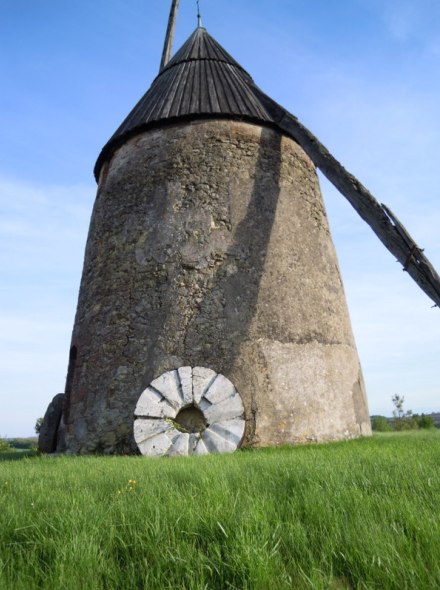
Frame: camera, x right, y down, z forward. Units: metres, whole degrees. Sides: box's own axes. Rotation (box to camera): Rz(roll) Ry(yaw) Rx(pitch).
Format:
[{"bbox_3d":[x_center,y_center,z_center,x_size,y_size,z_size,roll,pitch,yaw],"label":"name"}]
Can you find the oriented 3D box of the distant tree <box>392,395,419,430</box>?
[{"bbox_3d":[16.357,10.379,42.000,2.200,3.200,2.100,-8,-17,19],"label":"distant tree"}]

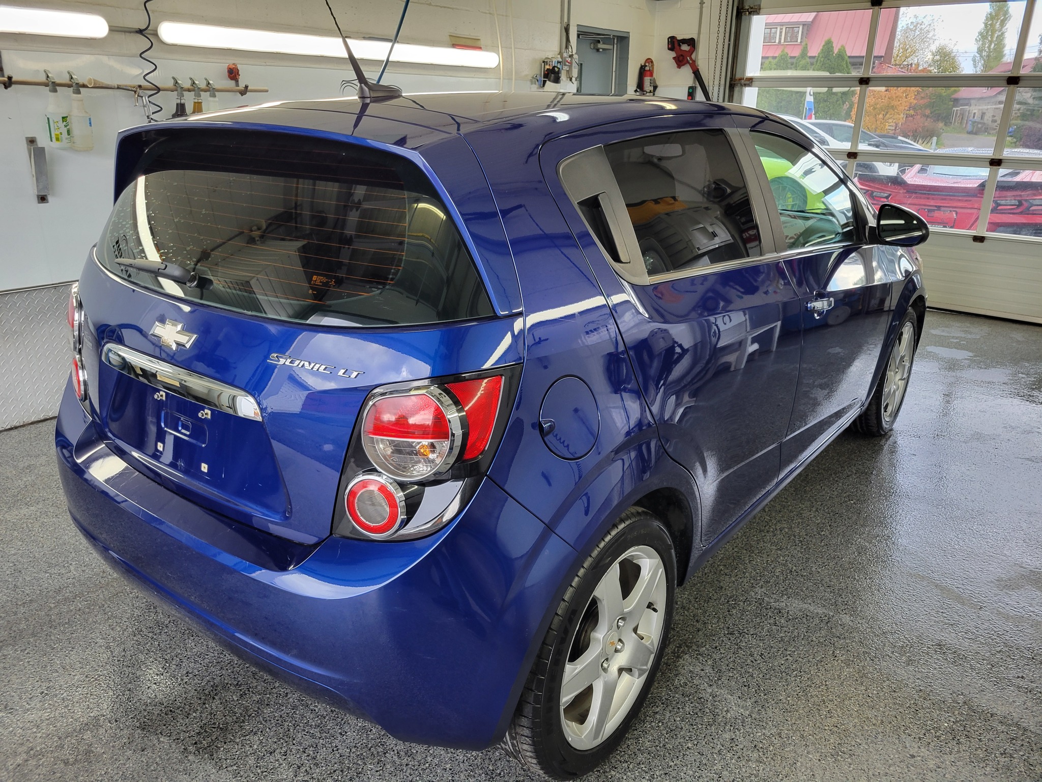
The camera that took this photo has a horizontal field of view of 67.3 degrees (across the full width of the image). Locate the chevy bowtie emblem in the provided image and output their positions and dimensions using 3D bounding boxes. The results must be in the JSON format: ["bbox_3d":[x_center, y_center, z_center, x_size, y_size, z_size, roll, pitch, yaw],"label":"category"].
[{"bbox_3d":[-0.740,-0.117,1.658,0.183,0.060,0.016,14,6,35],"label":"chevy bowtie emblem"}]

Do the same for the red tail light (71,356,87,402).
[{"bbox_3d":[-1.168,-0.034,2.091,0.060,0.122,0.122,-15,25,-37],"label":"red tail light"}]

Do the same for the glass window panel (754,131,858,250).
[{"bbox_3d":[0.961,-0.661,2.568,0.050,0.395,0.850,-7,11,40],"label":"glass window panel"}]

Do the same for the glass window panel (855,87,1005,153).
[{"bbox_3d":[2.957,-1.961,5.682,0.930,0.447,0.030,16,25,35],"label":"glass window panel"}]

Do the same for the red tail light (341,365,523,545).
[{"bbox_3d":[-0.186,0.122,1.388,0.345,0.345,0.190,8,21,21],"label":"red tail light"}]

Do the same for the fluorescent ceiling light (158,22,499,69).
[{"bbox_3d":[-0.889,-1.941,4.446,0.090,0.110,2.455,14,24,34],"label":"fluorescent ceiling light"}]

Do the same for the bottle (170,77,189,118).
[{"bbox_3d":[-1.629,-1.340,3.766,0.110,0.305,0.095,16,25,35],"label":"bottle"}]

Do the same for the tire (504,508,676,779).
[{"bbox_3d":[0.139,0.553,1.829,0.210,0.632,0.637,16,25,35],"label":"tire"}]

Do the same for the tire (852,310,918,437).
[{"bbox_3d":[1.688,-0.114,3.705,0.210,0.632,0.632,15,24,34],"label":"tire"}]

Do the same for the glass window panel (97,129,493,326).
[{"bbox_3d":[-0.599,-0.380,1.765,1.280,0.440,0.170,16,-5,35],"label":"glass window panel"}]

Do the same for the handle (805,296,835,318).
[{"bbox_3d":[0.934,-0.260,2.438,0.050,0.050,0.215,16,25,35],"label":"handle"}]

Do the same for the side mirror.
[{"bbox_3d":[1.355,-0.588,2.772,0.178,0.156,0.115,15,24,35],"label":"side mirror"}]

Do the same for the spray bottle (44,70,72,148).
[{"bbox_3d":[-1.908,-1.161,3.227,0.115,0.297,0.095,14,24,34],"label":"spray bottle"}]

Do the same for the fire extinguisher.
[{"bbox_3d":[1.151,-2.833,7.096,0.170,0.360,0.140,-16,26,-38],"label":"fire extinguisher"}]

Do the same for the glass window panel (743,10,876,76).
[{"bbox_3d":[2.289,-2.780,6.281,0.959,0.466,0.030,14,24,34],"label":"glass window panel"}]

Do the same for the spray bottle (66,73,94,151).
[{"bbox_3d":[-1.922,-1.213,3.407,0.110,0.315,0.095,16,25,35],"label":"spray bottle"}]

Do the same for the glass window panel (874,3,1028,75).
[{"bbox_3d":[2.969,-2.463,5.495,0.930,0.445,0.030,16,25,35],"label":"glass window panel"}]

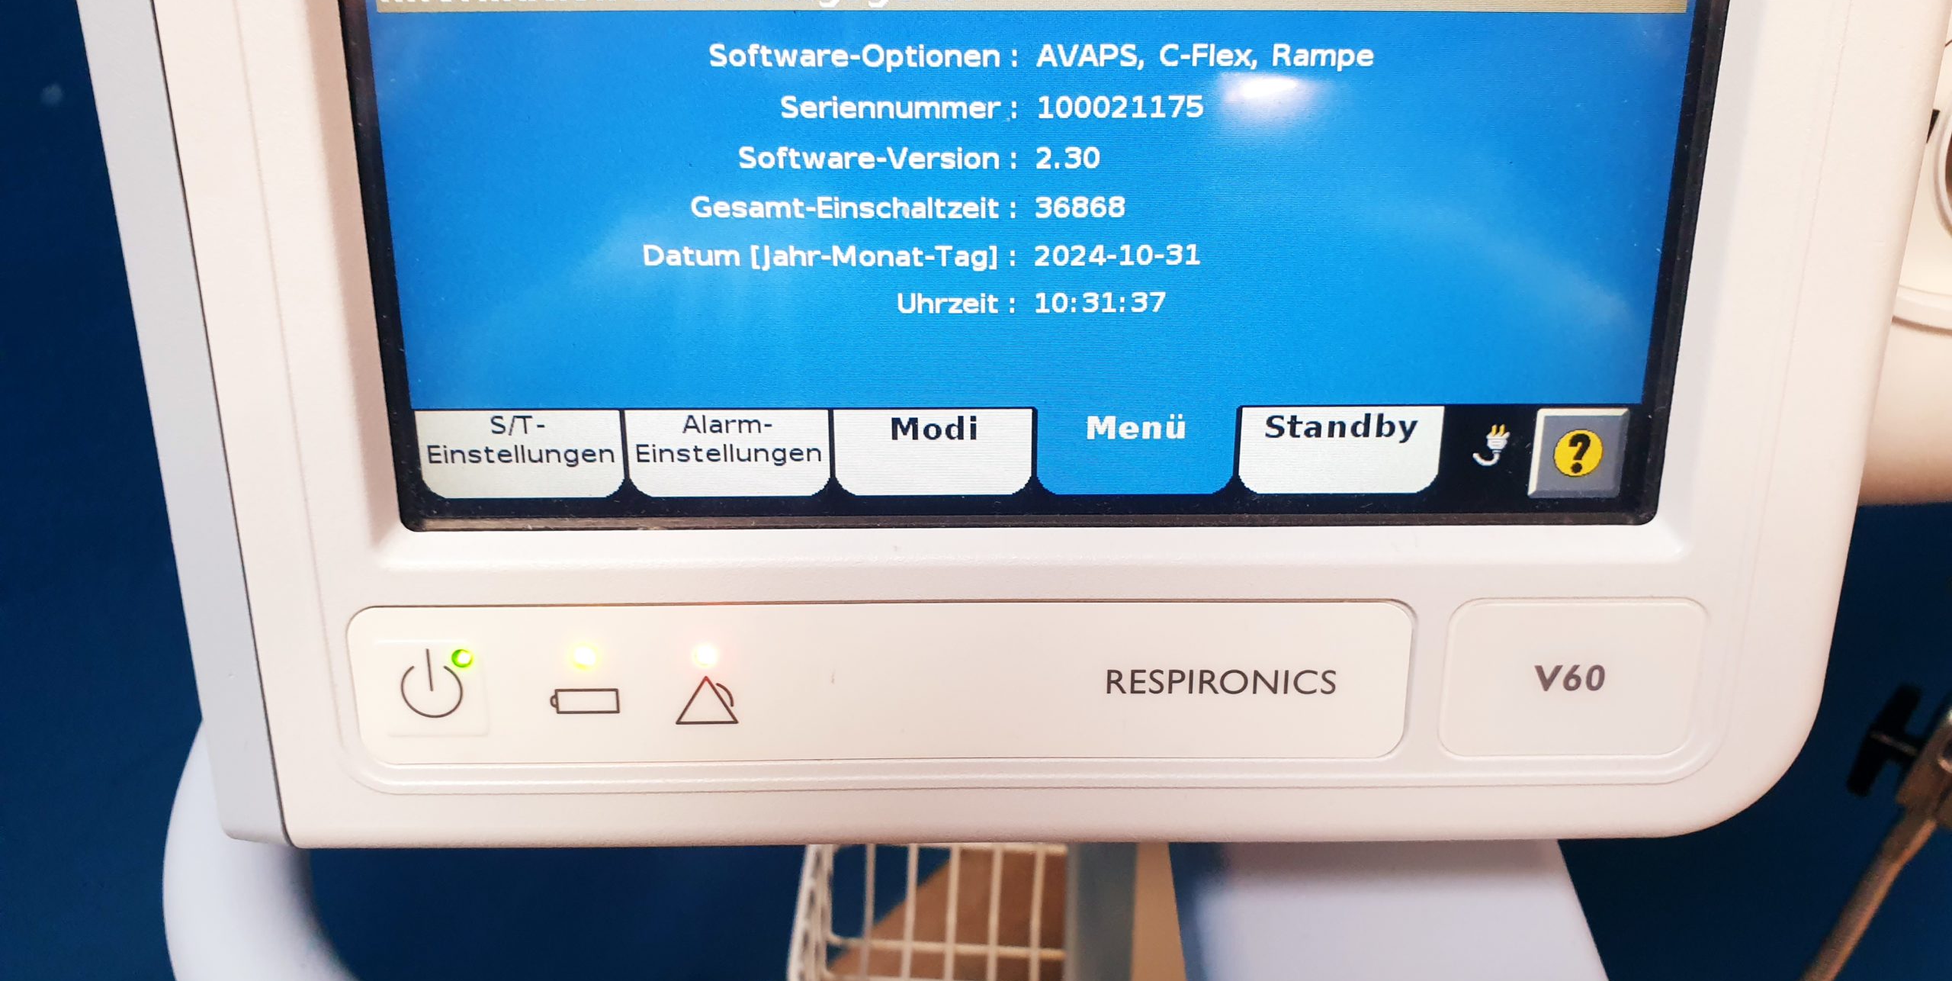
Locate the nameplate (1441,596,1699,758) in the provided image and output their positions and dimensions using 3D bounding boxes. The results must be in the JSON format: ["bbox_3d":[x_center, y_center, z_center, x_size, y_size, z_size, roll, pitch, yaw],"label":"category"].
[{"bbox_3d":[0.125,0.039,0.307,0.053,0.036,0.003,0,17,-1],"label":"nameplate"}]

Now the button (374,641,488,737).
[{"bbox_3d":[-0.112,0.041,0.303,0.021,0.022,0.003,0,17,-1],"label":"button"}]

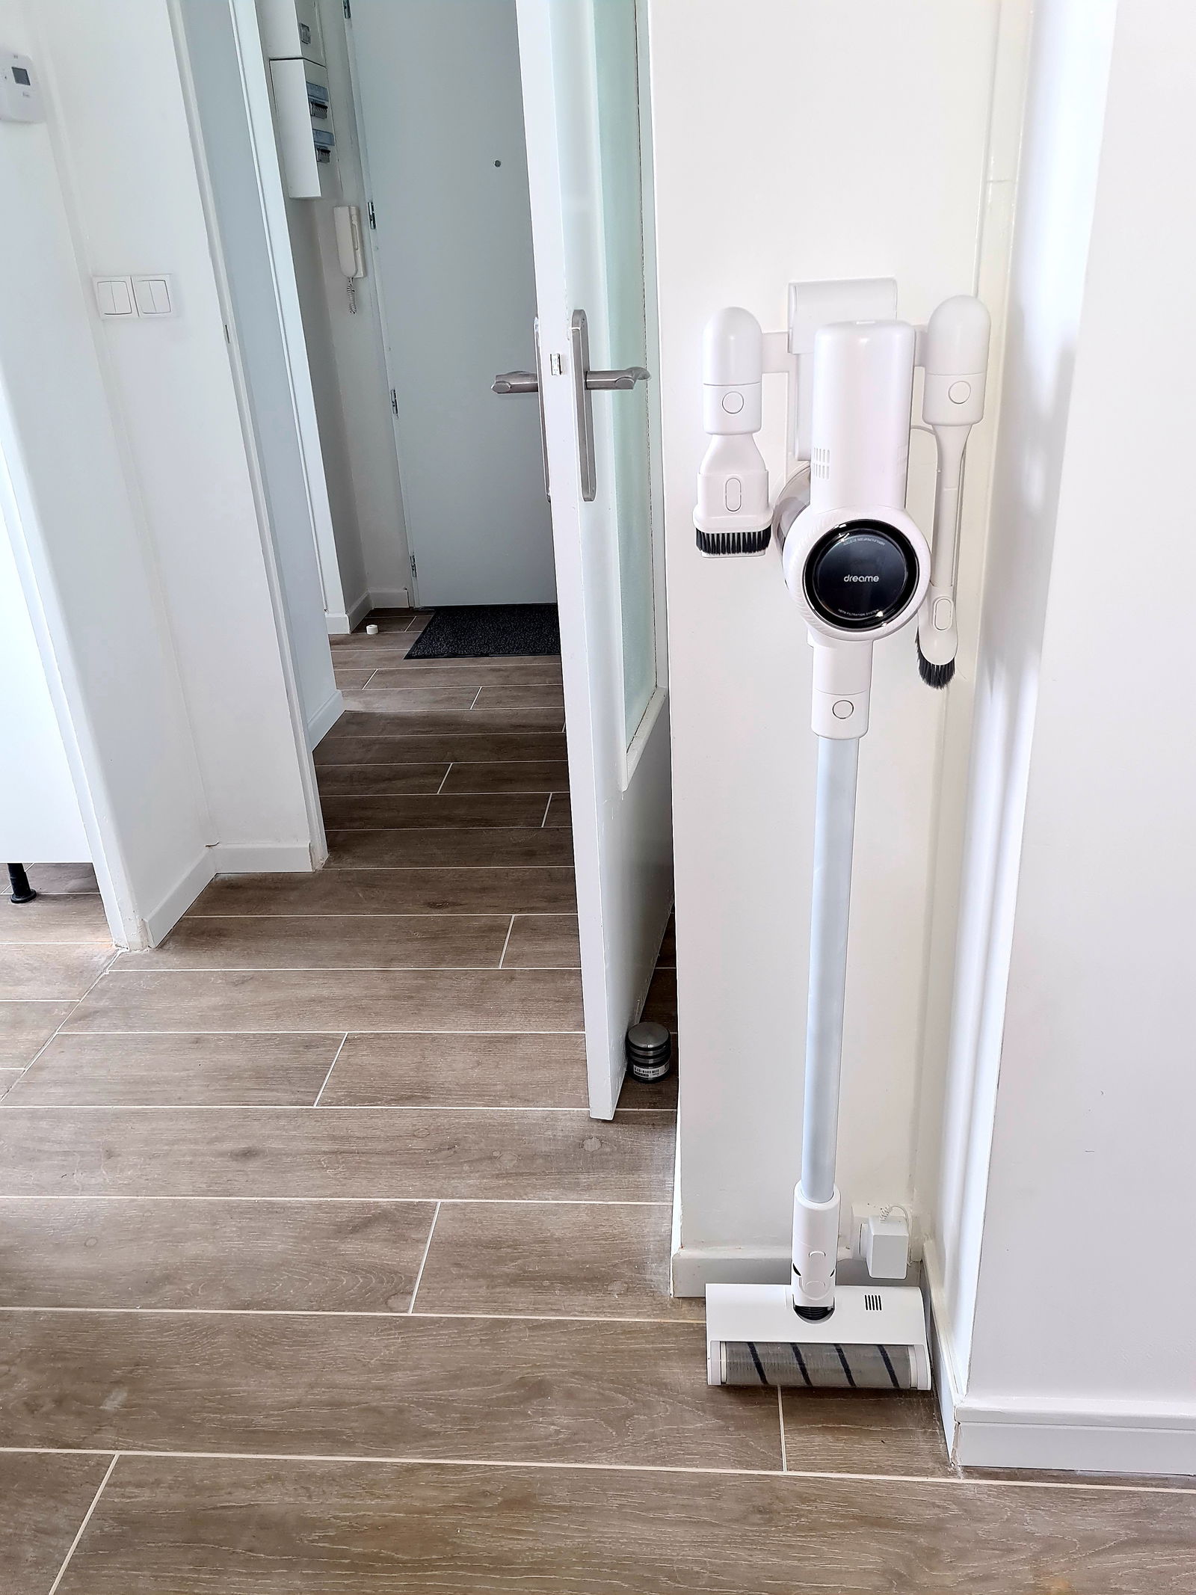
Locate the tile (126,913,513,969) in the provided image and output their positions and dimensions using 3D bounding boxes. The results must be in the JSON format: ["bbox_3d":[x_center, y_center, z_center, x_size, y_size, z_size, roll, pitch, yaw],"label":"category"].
[{"bbox_3d":[-0.562,0.293,2.381,0.775,0.010,0.200,-1,25,5],"label":"tile"}]

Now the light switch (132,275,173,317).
[{"bbox_3d":[-0.805,-0.914,2.182,0.073,0.071,0.012,-1,25,5],"label":"light switch"}]

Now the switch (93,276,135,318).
[{"bbox_3d":[-0.876,-0.912,2.188,0.073,0.071,0.012,-1,25,5],"label":"switch"}]

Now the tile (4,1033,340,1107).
[{"bbox_3d":[-0.710,0.463,2.026,0.532,0.010,0.200,-1,25,5],"label":"tile"}]

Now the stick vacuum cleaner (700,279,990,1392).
[{"bbox_3d":[0.229,0.142,1.185,0.252,1.170,0.205,-1,25,5],"label":"stick vacuum cleaner"}]

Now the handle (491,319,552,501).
[{"bbox_3d":[-0.077,-0.493,1.513,0.066,0.212,0.140,2,25,12],"label":"handle"}]

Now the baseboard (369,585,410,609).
[{"bbox_3d":[-0.809,-0.768,4.642,0.147,0.067,0.013,-1,25,5],"label":"baseboard"}]

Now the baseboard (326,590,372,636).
[{"bbox_3d":[-0.931,-0.696,4.496,0.085,0.069,0.335,-1,25,5],"label":"baseboard"}]

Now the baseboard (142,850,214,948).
[{"bbox_3d":[-0.874,0.204,2.522,0.013,0.066,0.325,0,25,6],"label":"baseboard"}]

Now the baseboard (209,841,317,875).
[{"bbox_3d":[-0.746,0.134,2.659,0.232,0.066,0.013,-1,25,5],"label":"baseboard"}]

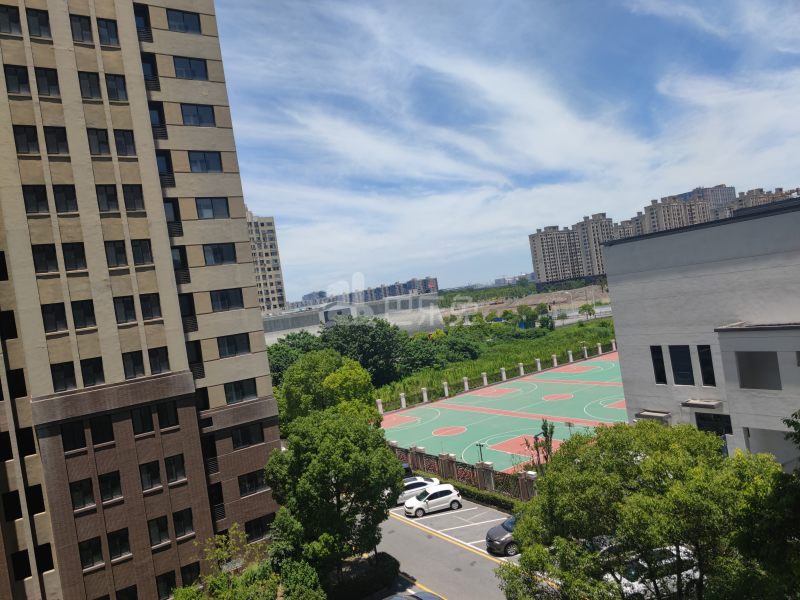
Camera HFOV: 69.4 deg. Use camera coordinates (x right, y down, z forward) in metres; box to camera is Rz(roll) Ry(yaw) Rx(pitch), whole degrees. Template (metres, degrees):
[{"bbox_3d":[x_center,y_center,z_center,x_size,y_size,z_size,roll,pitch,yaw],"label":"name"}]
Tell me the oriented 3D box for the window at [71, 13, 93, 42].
[{"bbox_3d":[-16.568,-14.092,30.098,0.929,1.365,0.140,-9,1,-35],"label":"window"}]

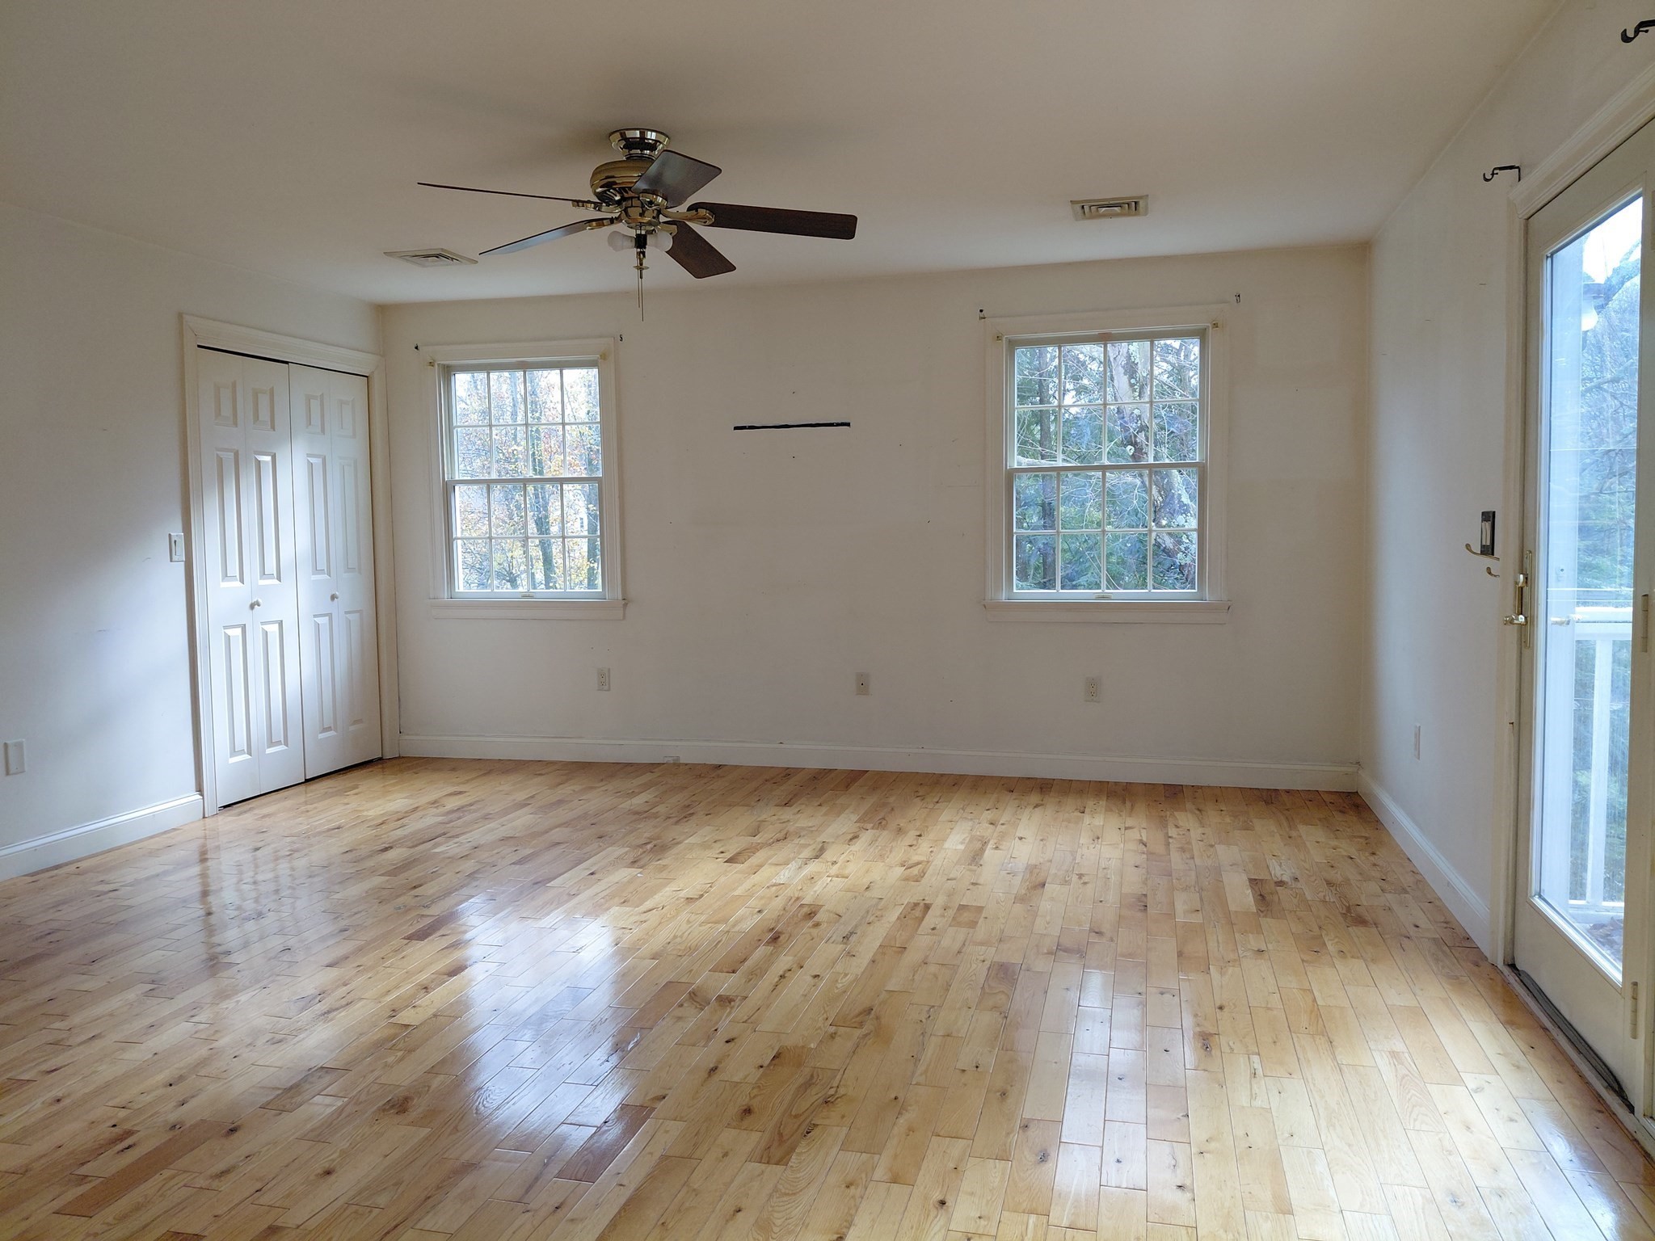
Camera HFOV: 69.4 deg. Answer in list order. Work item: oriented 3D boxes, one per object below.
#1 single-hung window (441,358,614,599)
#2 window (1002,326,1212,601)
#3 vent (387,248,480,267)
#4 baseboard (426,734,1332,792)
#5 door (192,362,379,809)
[{"bbox_3d":[-1.581,-0.737,6.309,0.922,1.249,0.085,0,4,13],"label":"single-hung window"},{"bbox_3d":[1.304,-0.716,5.623,0.940,1.249,0.085,0,4,13],"label":"window"},{"bbox_3d":[-1.753,-1.614,5.310,0.279,0.020,0.298,1,4,15],"label":"vent"},{"bbox_3d":[0.037,0.699,5.988,4.888,0.132,0.020,0,4,13],"label":"baseboard"},{"bbox_3d":[-2.591,-0.222,5.822,0.045,2.028,1.183,1,4,15],"label":"door"}]

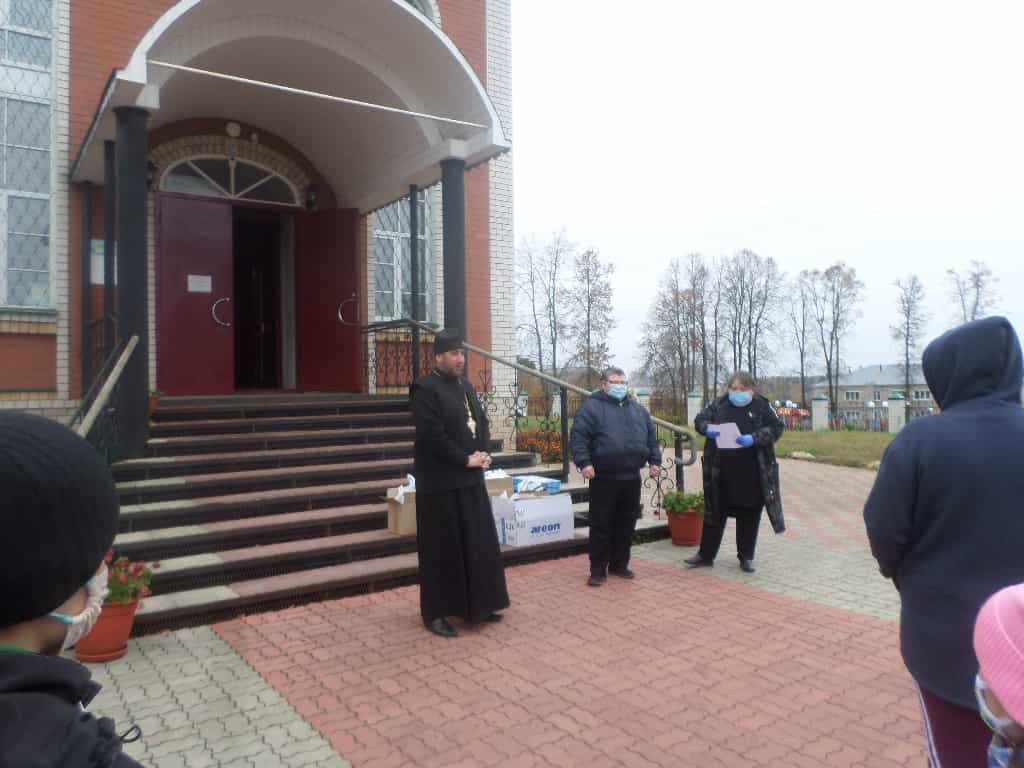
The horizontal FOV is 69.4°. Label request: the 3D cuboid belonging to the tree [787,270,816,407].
[{"bbox_3d":[18.791,-2.759,48.000,2.100,9.220,2.100,-1,0,0],"label":"tree"}]

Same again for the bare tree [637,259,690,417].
[{"bbox_3d":[9.014,-2.737,44.000,3.300,9.460,3.300,-1,0,0],"label":"bare tree"}]

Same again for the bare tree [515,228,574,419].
[{"bbox_3d":[2.066,-3.877,47.000,3.800,11.760,3.800,-1,0,0],"label":"bare tree"}]

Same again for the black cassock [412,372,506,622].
[{"bbox_3d":[-0.342,0.694,4.641,0.580,1.560,0.500,-1,1,-45],"label":"black cassock"}]

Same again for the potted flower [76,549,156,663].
[{"bbox_3d":[-2.407,1.294,4.400,0.520,0.650,0.500,-1,0,-35],"label":"potted flower"}]

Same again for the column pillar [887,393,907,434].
[{"bbox_3d":[11.297,0.836,21.700,0.380,1.250,0.380,-1,0,-35],"label":"column pillar"}]

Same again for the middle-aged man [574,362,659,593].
[{"bbox_3d":[0.780,0.675,5.711,0.680,1.650,0.400,-1,0,-2],"label":"middle-aged man"}]

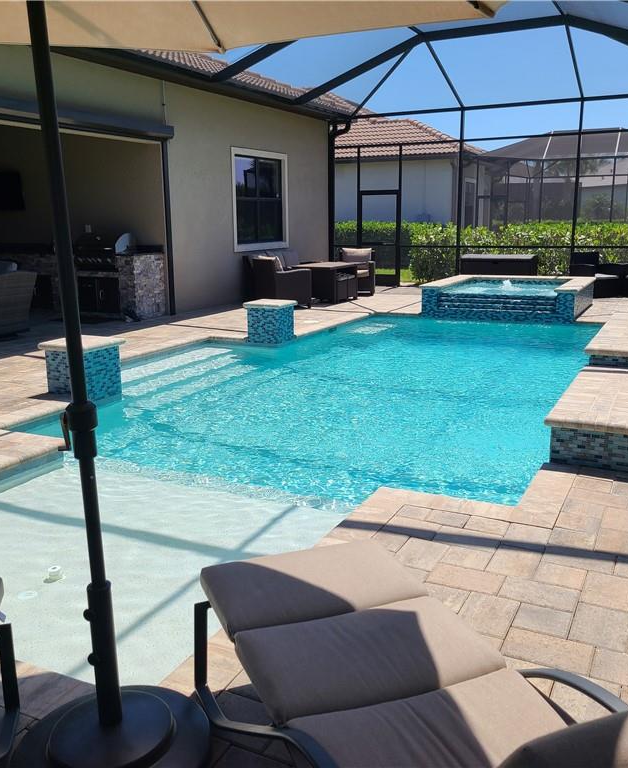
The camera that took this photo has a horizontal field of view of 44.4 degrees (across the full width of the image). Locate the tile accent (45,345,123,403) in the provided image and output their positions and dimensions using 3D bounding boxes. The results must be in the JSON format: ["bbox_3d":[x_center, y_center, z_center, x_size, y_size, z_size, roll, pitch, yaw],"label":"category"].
[{"bbox_3d":[-2.139,-0.100,7.146,0.460,0.490,0.460,5,14,25],"label":"tile accent"}]

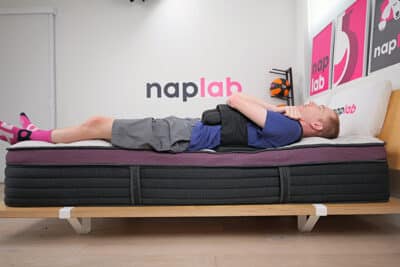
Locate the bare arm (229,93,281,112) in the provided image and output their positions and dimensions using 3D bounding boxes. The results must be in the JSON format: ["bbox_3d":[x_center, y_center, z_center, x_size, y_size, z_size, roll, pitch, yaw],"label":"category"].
[{"bbox_3d":[0.307,-0.159,1.470,0.300,0.090,0.095,8,-2,-15],"label":"bare arm"}]

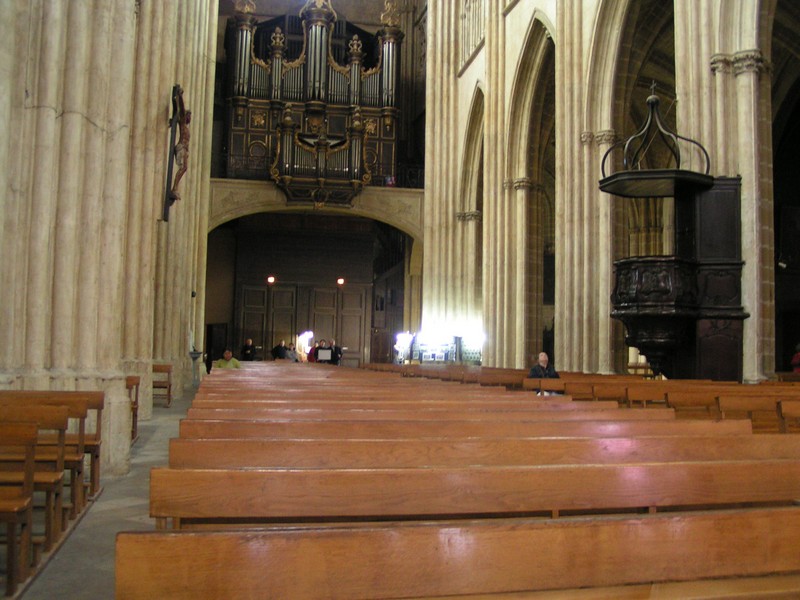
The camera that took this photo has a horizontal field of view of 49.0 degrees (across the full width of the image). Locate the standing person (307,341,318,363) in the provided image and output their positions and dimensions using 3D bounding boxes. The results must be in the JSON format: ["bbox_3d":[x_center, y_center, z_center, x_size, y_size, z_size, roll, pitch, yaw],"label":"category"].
[{"bbox_3d":[-3.068,2.278,30.948,0.500,1.680,0.320,2,-4,-11],"label":"standing person"}]

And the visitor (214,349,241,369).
[{"bbox_3d":[-3.887,1.755,19.812,0.540,1.330,0.750,2,-4,-11],"label":"visitor"}]

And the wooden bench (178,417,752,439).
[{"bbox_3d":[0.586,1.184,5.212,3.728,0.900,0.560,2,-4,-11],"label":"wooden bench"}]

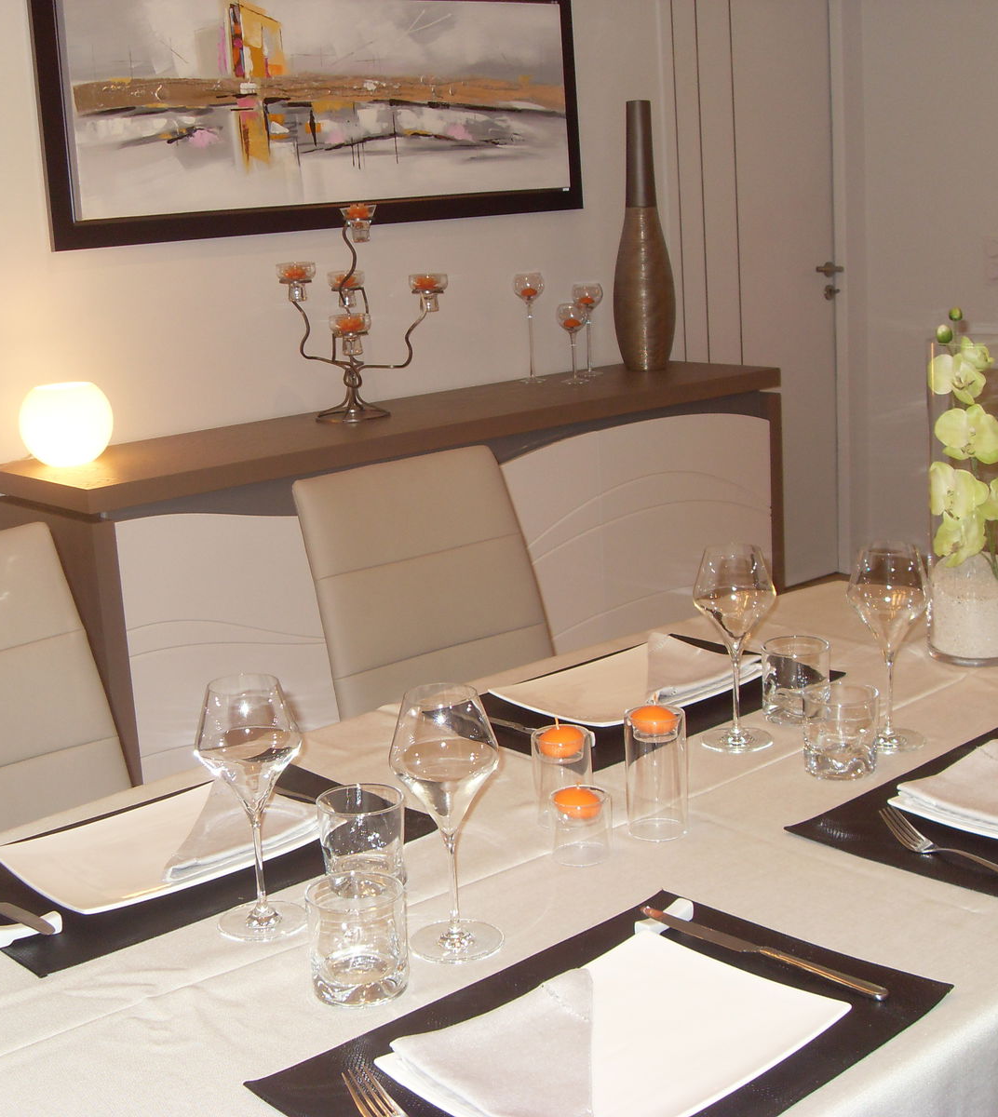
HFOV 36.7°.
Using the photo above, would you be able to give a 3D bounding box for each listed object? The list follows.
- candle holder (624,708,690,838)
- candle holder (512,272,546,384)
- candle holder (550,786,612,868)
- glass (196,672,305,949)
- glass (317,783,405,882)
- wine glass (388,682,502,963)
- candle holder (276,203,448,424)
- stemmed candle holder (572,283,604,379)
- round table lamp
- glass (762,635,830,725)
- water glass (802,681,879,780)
[{"bbox_3d":[0.152,0.206,1.453,0.058,0.119,0.058,-4,13,1],"label":"candle holder"},{"bbox_3d":[0.087,-0.624,4.088,0.085,0.294,0.085,-3,13,1],"label":"candle holder"},{"bbox_3d":[0.077,0.251,1.410,0.054,0.059,0.054,-4,13,1],"label":"candle holder"},{"bbox_3d":[-0.212,0.211,1.291,0.092,0.217,0.092,-3,13,1],"label":"glass"},{"bbox_3d":[-0.124,0.257,1.370,0.077,0.081,0.077,-3,13,1],"label":"glass"},{"bbox_3d":[-0.042,0.216,1.234,0.093,0.220,0.093,-4,13,1],"label":"wine glass"},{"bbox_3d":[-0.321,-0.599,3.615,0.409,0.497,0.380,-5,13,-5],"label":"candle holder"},{"bbox_3d":[0.256,-0.648,4.283,0.087,0.264,0.087,-4,13,1],"label":"stemmed candle holder"},{"bbox_3d":[-0.938,-0.289,3.239,0.201,0.171,0.201,-4,13,1],"label":"round table lamp"},{"bbox_3d":[0.348,0.142,1.758,0.076,0.087,0.076,-4,13,1],"label":"glass"},{"bbox_3d":[0.360,0.181,1.585,0.078,0.083,0.078,-3,13,1],"label":"water glass"}]

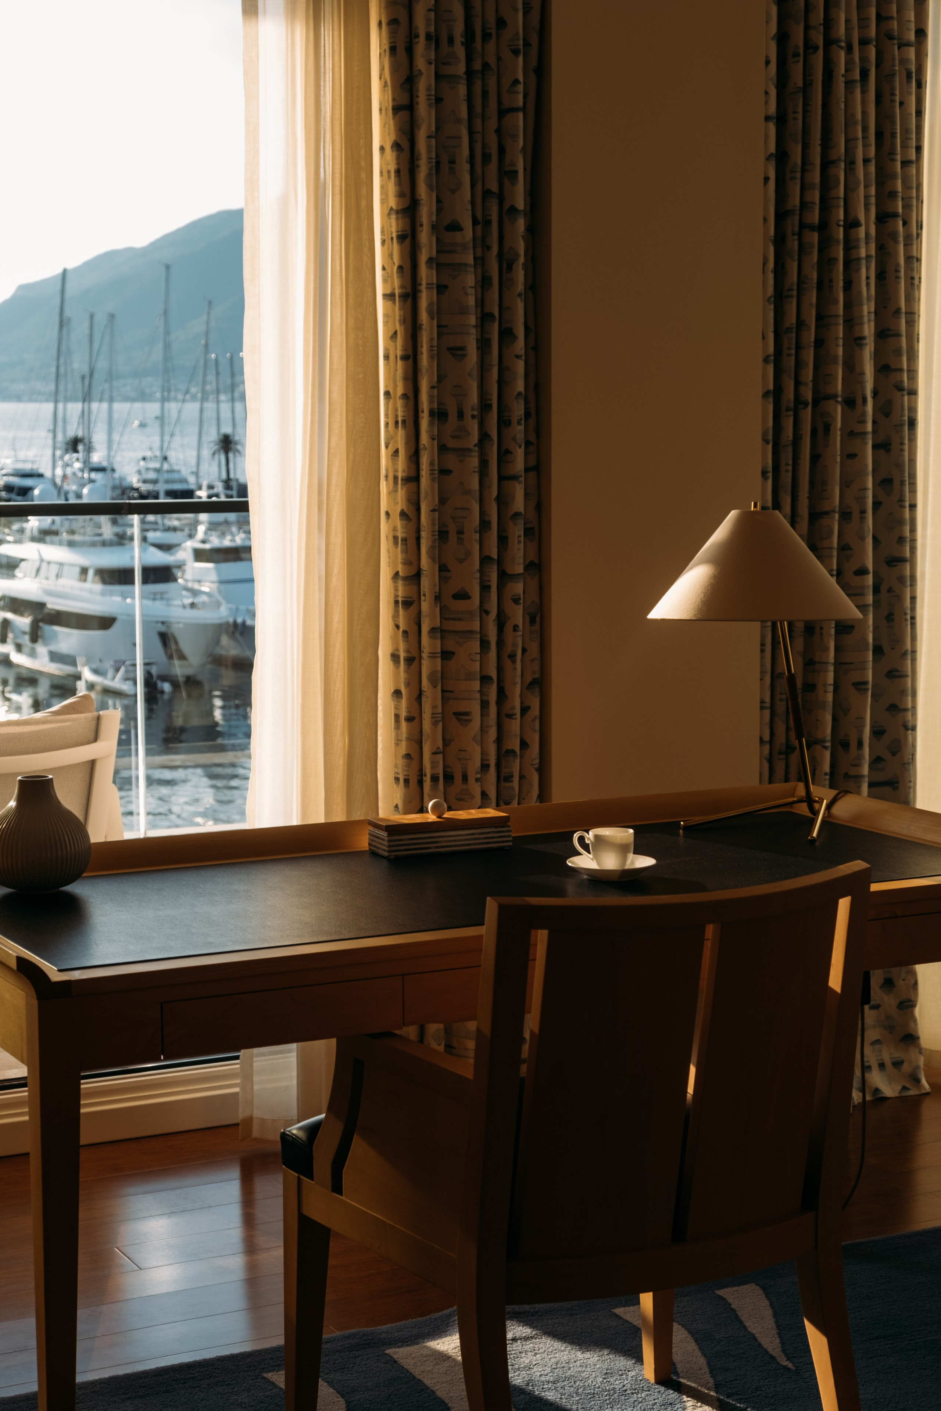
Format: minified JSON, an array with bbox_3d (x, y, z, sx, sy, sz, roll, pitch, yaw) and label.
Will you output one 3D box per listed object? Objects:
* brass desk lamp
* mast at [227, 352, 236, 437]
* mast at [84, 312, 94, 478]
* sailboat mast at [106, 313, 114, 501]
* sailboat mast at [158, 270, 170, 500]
[{"bbox_3d":[0.495,-0.057,3.314,0.346,0.561,0.466,6,11,33],"label":"brass desk lamp"},{"bbox_3d":[-29.422,-35.651,247.467,0.300,15.673,0.300,-1,9,0],"label":"mast"},{"bbox_3d":[-37.614,-29.932,197.751,0.300,17.378,0.300,3,9,0],"label":"mast"},{"bbox_3d":[-31.266,-24.532,173.293,0.300,18.570,0.300,3,9,0],"label":"sailboat mast"},{"bbox_3d":[-26.479,-26.831,172.931,0.300,22.267,0.300,3,9,0],"label":"sailboat mast"}]

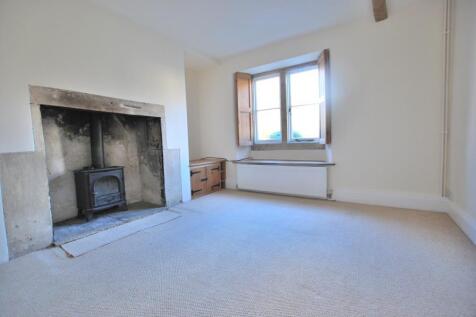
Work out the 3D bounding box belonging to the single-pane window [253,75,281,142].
[{"bbox_3d":[0.548,-0.920,3.725,0.540,1.240,0.080,0,4,31],"label":"single-pane window"}]

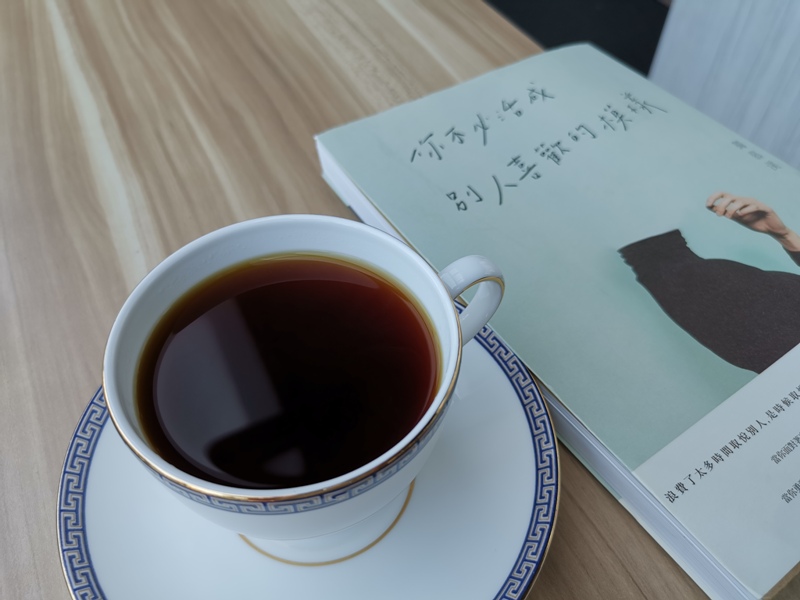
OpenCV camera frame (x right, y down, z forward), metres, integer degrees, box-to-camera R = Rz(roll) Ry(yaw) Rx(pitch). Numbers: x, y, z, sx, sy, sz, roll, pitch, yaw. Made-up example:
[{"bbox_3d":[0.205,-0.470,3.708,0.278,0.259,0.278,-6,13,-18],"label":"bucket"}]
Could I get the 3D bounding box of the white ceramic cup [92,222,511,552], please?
[{"bbox_3d":[-0.015,0.024,0.155,0.090,0.063,0.072,-20,53,-16],"label":"white ceramic cup"}]

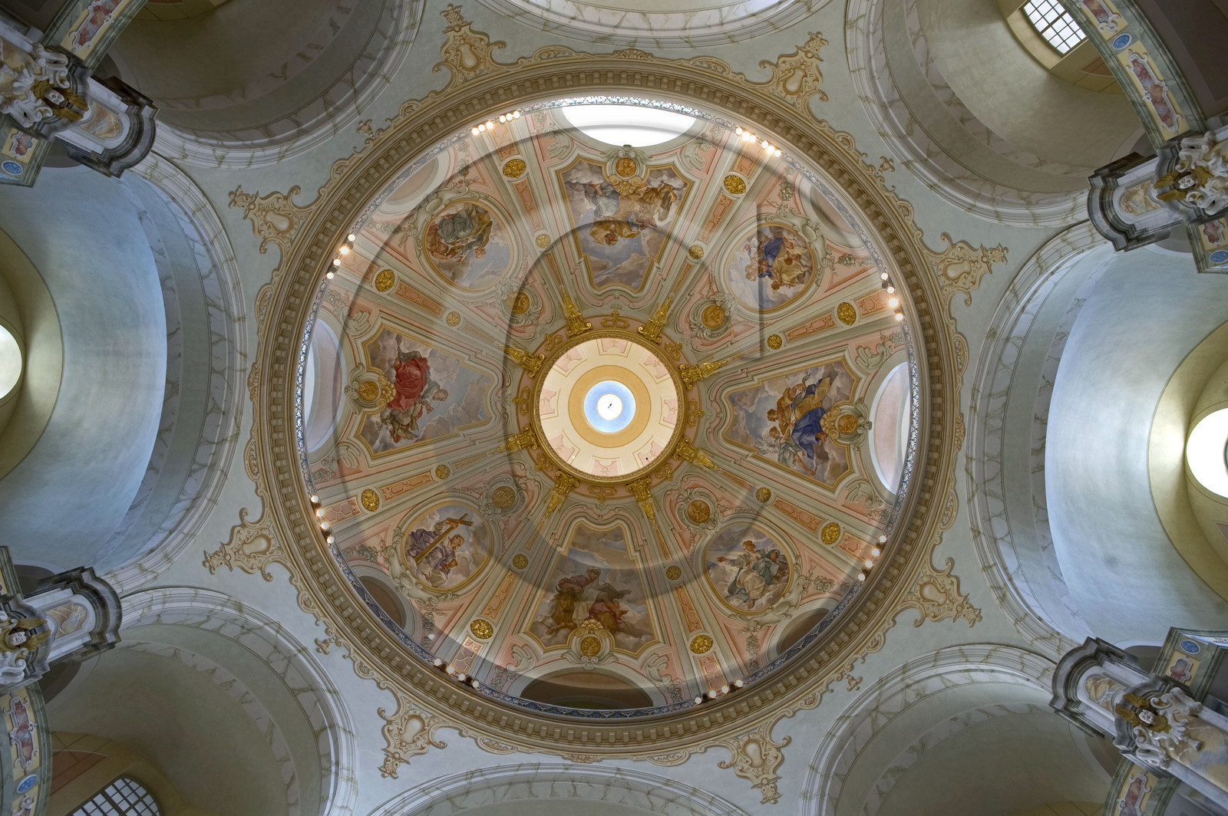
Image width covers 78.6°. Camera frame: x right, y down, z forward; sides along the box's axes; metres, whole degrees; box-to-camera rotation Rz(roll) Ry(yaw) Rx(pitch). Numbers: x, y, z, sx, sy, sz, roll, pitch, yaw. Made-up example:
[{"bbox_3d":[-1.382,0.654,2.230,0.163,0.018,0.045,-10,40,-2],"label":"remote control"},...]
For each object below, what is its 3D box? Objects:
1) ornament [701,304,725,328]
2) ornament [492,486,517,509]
[{"bbox_3d":[4.410,-4.061,33.300,1.050,0.100,1.100,49,-56,0],"label":"ornament"},{"bbox_3d":[-4.879,3.976,33.300,1.050,0.100,1.100,50,-124,0],"label":"ornament"}]

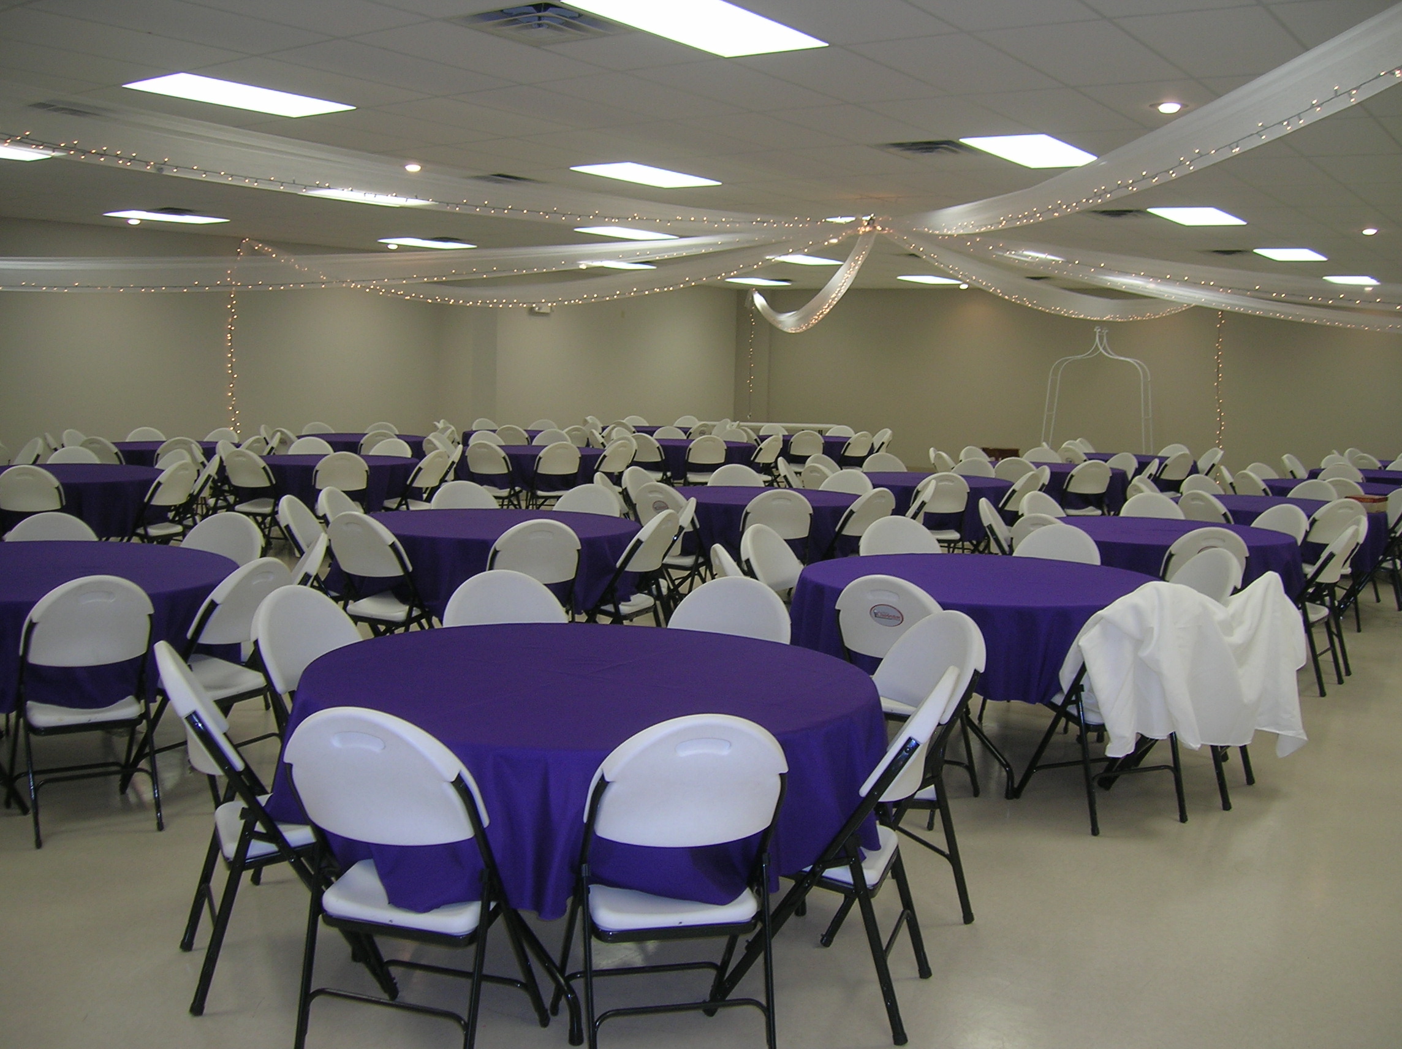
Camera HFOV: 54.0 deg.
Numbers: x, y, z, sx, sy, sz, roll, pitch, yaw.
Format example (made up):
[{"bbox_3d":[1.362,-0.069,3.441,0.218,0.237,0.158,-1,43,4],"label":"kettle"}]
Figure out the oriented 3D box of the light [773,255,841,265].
[{"bbox_3d":[1.341,-3.431,17.927,0.610,0.090,1.220,6,8,35],"label":"light"}]

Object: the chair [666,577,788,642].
[{"bbox_3d":[-0.005,0.626,4.501,0.440,0.865,0.500,4,7,22],"label":"chair"}]

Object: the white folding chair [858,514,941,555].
[{"bbox_3d":[1.021,0.404,6.702,0.460,0.860,0.500,0,7,-11],"label":"white folding chair"}]

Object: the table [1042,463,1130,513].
[{"bbox_3d":[3.440,-0.206,13.720,1.570,0.750,1.570,3,6,14],"label":"table"}]

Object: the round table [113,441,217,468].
[{"bbox_3d":[-5.163,-0.567,13.341,1.600,0.400,1.600,-1,7,-21],"label":"round table"}]

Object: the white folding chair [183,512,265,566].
[{"bbox_3d":[-2.218,0.393,5.954,0.440,0.865,0.500,5,7,25],"label":"white folding chair"}]

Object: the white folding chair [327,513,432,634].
[{"bbox_3d":[-1.423,0.370,6.554,0.470,0.870,0.560,5,7,27],"label":"white folding chair"}]

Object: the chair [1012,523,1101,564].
[{"bbox_3d":[1.613,0.452,6.571,0.470,0.870,0.560,5,7,28],"label":"chair"}]

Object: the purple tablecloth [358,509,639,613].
[{"bbox_3d":[-1.091,0.357,7.323,1.570,0.750,1.570,1,6,-8],"label":"purple tablecloth"}]

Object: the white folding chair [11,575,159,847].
[{"bbox_3d":[-2.062,0.561,4.552,0.440,0.865,0.500,-3,8,-37],"label":"white folding chair"}]

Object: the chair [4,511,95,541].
[{"bbox_3d":[-2.779,0.392,5.821,0.440,0.865,0.500,-1,7,-18],"label":"chair"}]

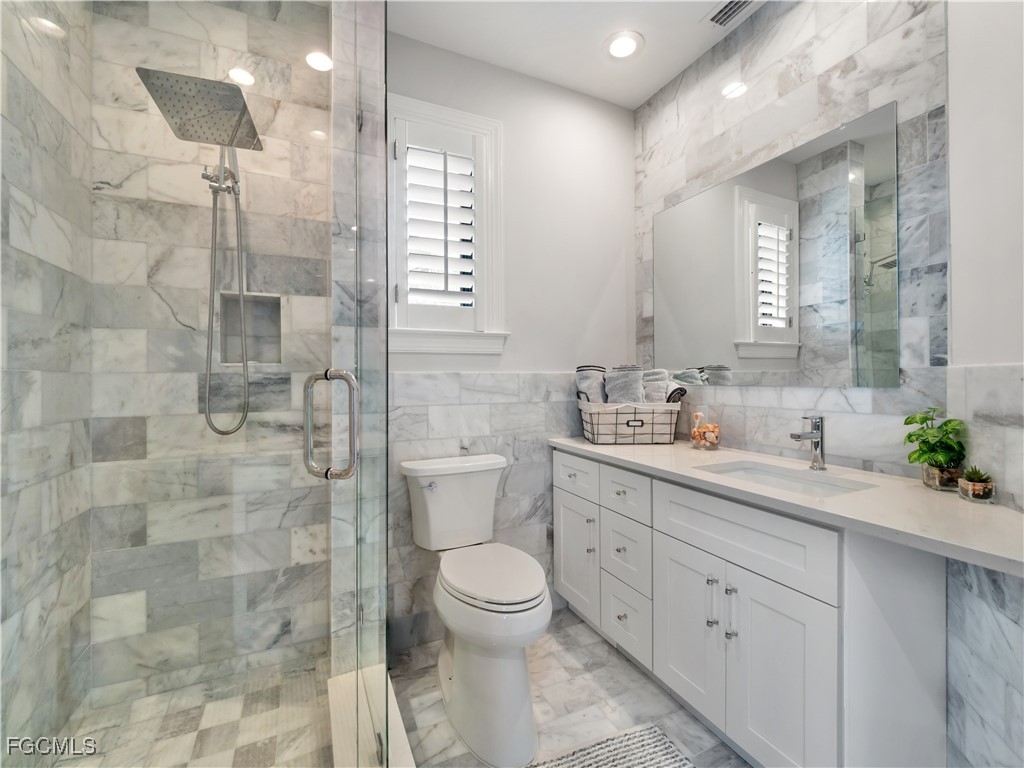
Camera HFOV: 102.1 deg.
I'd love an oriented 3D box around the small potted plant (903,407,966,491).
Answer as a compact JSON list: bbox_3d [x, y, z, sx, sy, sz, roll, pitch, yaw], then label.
[{"bbox_3d":[1.182,0.179,1.154,0.115,0.214,0.118,0,1,-25],"label":"small potted plant"}]

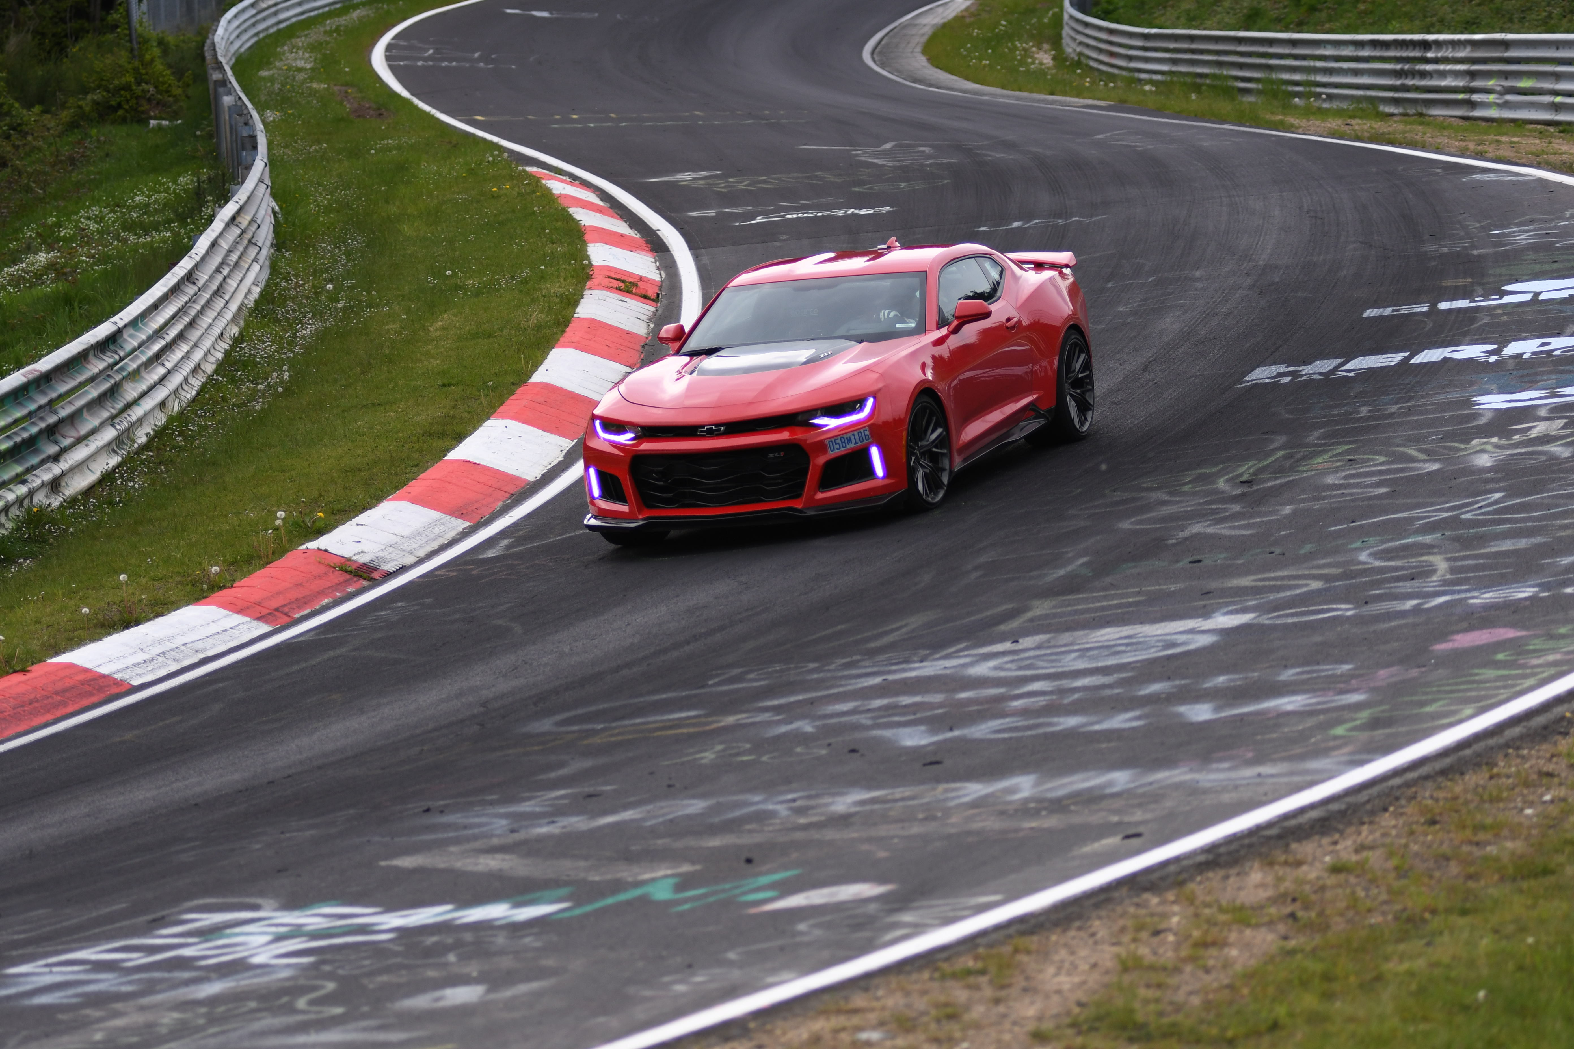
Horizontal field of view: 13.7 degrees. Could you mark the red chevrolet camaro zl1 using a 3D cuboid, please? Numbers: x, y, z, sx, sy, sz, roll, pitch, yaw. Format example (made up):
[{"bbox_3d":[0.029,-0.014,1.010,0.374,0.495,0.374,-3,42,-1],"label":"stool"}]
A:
[{"bbox_3d":[0.392,-0.878,37.600,1.950,1.340,4.820,-4,8,20],"label":"red chevrolet camaro zl1"}]

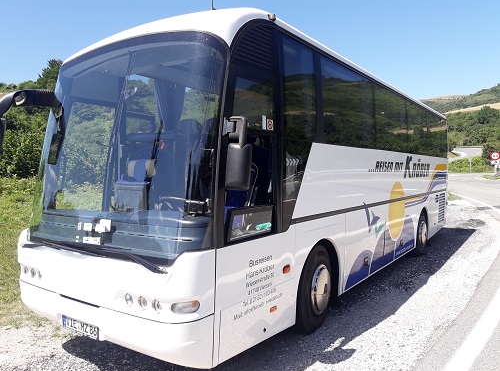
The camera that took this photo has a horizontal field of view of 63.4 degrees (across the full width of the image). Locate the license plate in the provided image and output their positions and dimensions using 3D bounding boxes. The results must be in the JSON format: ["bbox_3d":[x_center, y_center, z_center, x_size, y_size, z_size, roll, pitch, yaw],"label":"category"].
[{"bbox_3d":[-1.498,1.247,3.554,0.520,0.115,0.020,1,2,35],"label":"license plate"}]

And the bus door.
[{"bbox_3d":[0.068,0.243,3.675,0.120,2.300,1.250,1,2,35],"label":"bus door"}]

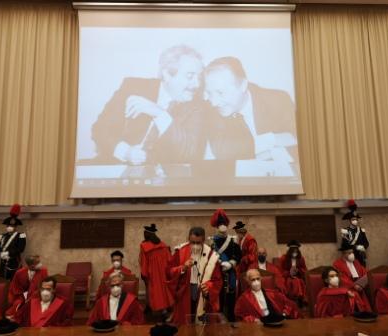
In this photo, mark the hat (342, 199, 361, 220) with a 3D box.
[{"bbox_3d":[3.367,0.889,7.445,0.400,0.440,0.240,0,-9,-5],"label":"hat"}]

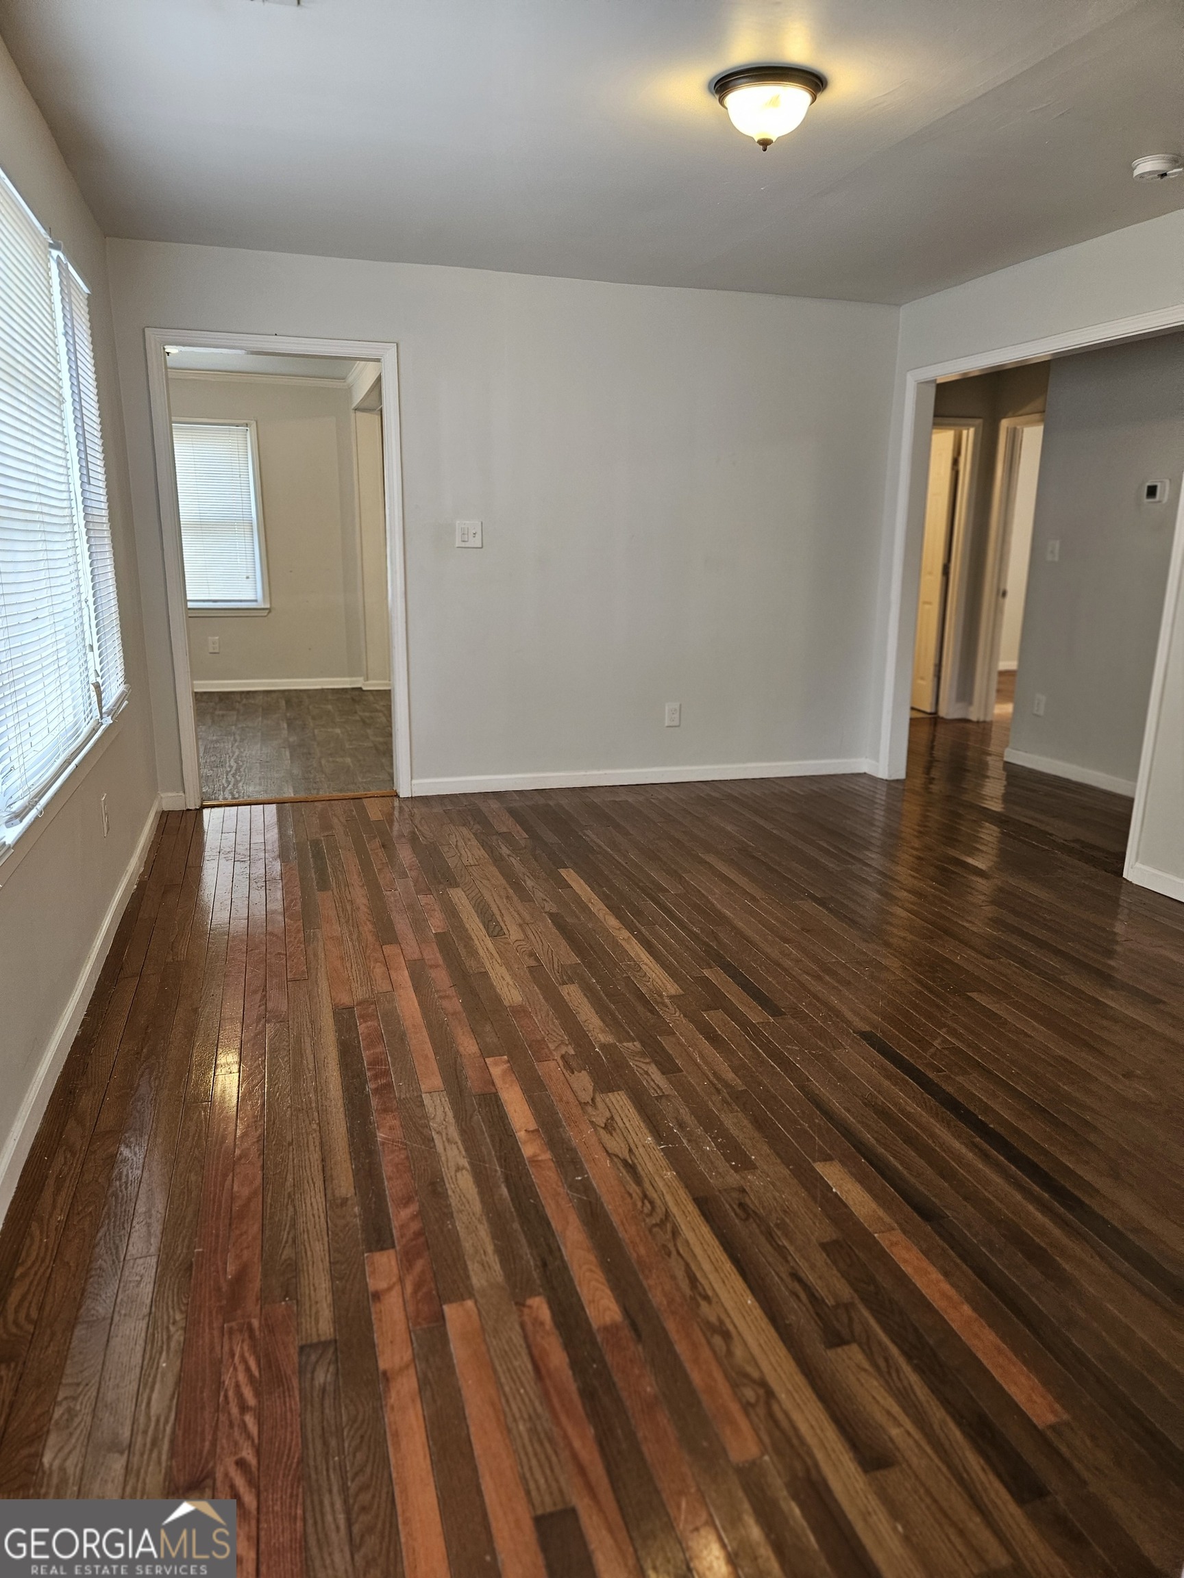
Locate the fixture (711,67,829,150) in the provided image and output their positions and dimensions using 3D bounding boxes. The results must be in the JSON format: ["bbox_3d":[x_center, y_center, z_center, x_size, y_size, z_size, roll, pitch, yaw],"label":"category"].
[{"bbox_3d":[0.462,-1.772,2.774,0.294,0.144,0.294,1,14,0],"label":"fixture"}]

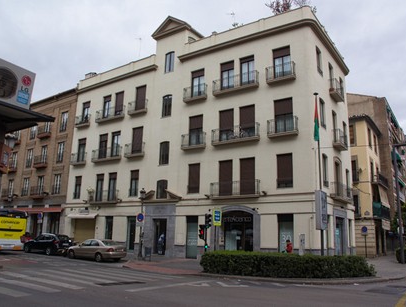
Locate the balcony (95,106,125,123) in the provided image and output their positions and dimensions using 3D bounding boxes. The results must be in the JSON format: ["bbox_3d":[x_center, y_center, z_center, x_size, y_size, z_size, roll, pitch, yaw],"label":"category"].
[{"bbox_3d":[-8.487,-3.570,31.515,3.450,0.980,0.450,-7,-15,33],"label":"balcony"}]

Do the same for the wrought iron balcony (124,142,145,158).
[{"bbox_3d":[-5.829,-0.235,29.556,1.842,1.118,0.480,-7,-16,33],"label":"wrought iron balcony"}]

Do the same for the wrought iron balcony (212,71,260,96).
[{"bbox_3d":[2.329,-4.888,24.443,3.380,1.100,0.500,-7,-15,33],"label":"wrought iron balcony"}]

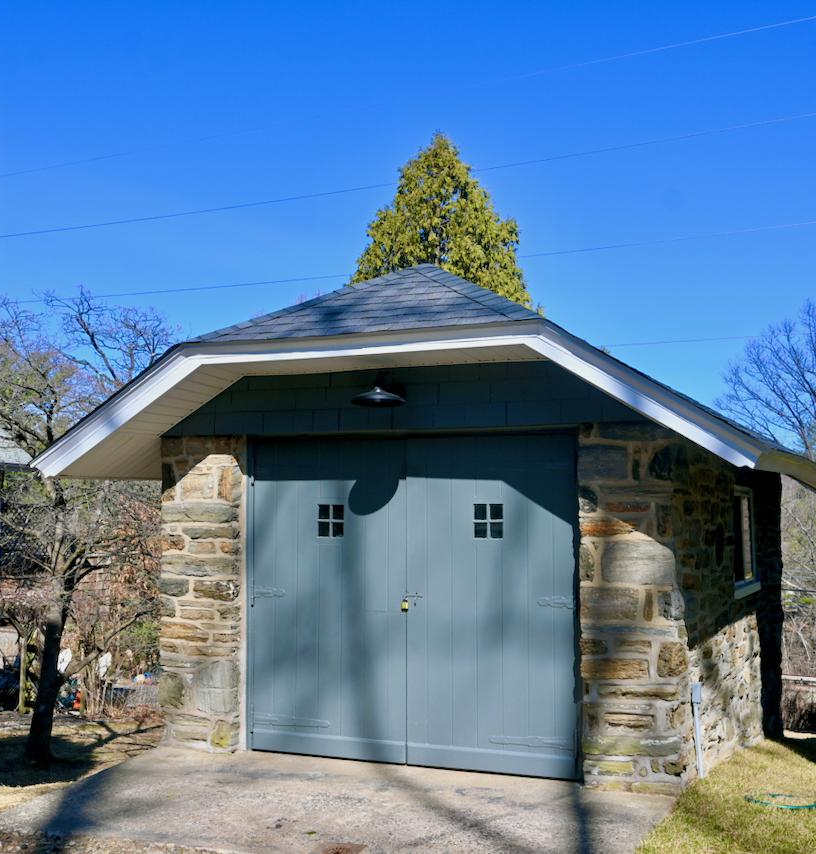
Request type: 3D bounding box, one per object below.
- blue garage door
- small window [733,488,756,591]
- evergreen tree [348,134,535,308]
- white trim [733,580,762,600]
[{"bbox_3d":[-0.019,1.188,7.350,2.400,2.250,0.100,-2,-5,22],"label":"blue garage door"},{"bbox_3d":[2.852,0.932,9.000,0.120,0.860,0.800,-2,-5,24],"label":"small window"},{"bbox_3d":[0.472,-0.022,16.000,3.600,8.800,3.500,0,-4,0],"label":"evergreen tree"},{"bbox_3d":[2.877,1.379,9.000,0.120,0.100,0.880,-2,-5,24],"label":"white trim"}]

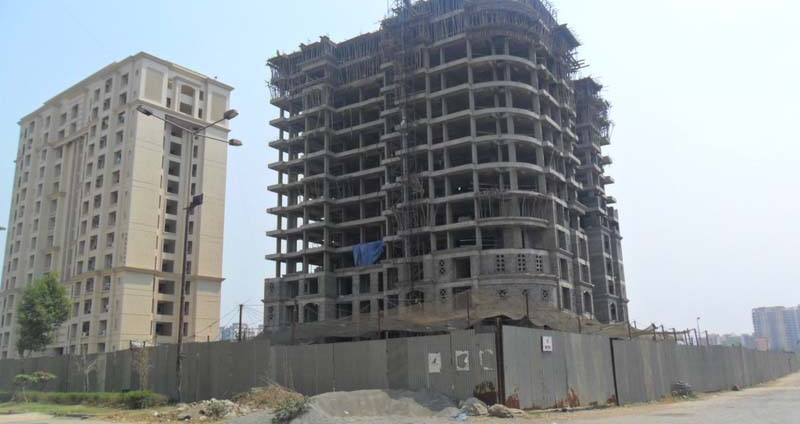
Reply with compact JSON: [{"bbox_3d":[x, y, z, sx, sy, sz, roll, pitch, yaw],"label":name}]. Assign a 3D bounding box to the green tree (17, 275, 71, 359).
[{"bbox_3d":[-24.587,8.108,42.835,3.373,7.916,3.373,6,-15,-29],"label":"green tree"}]

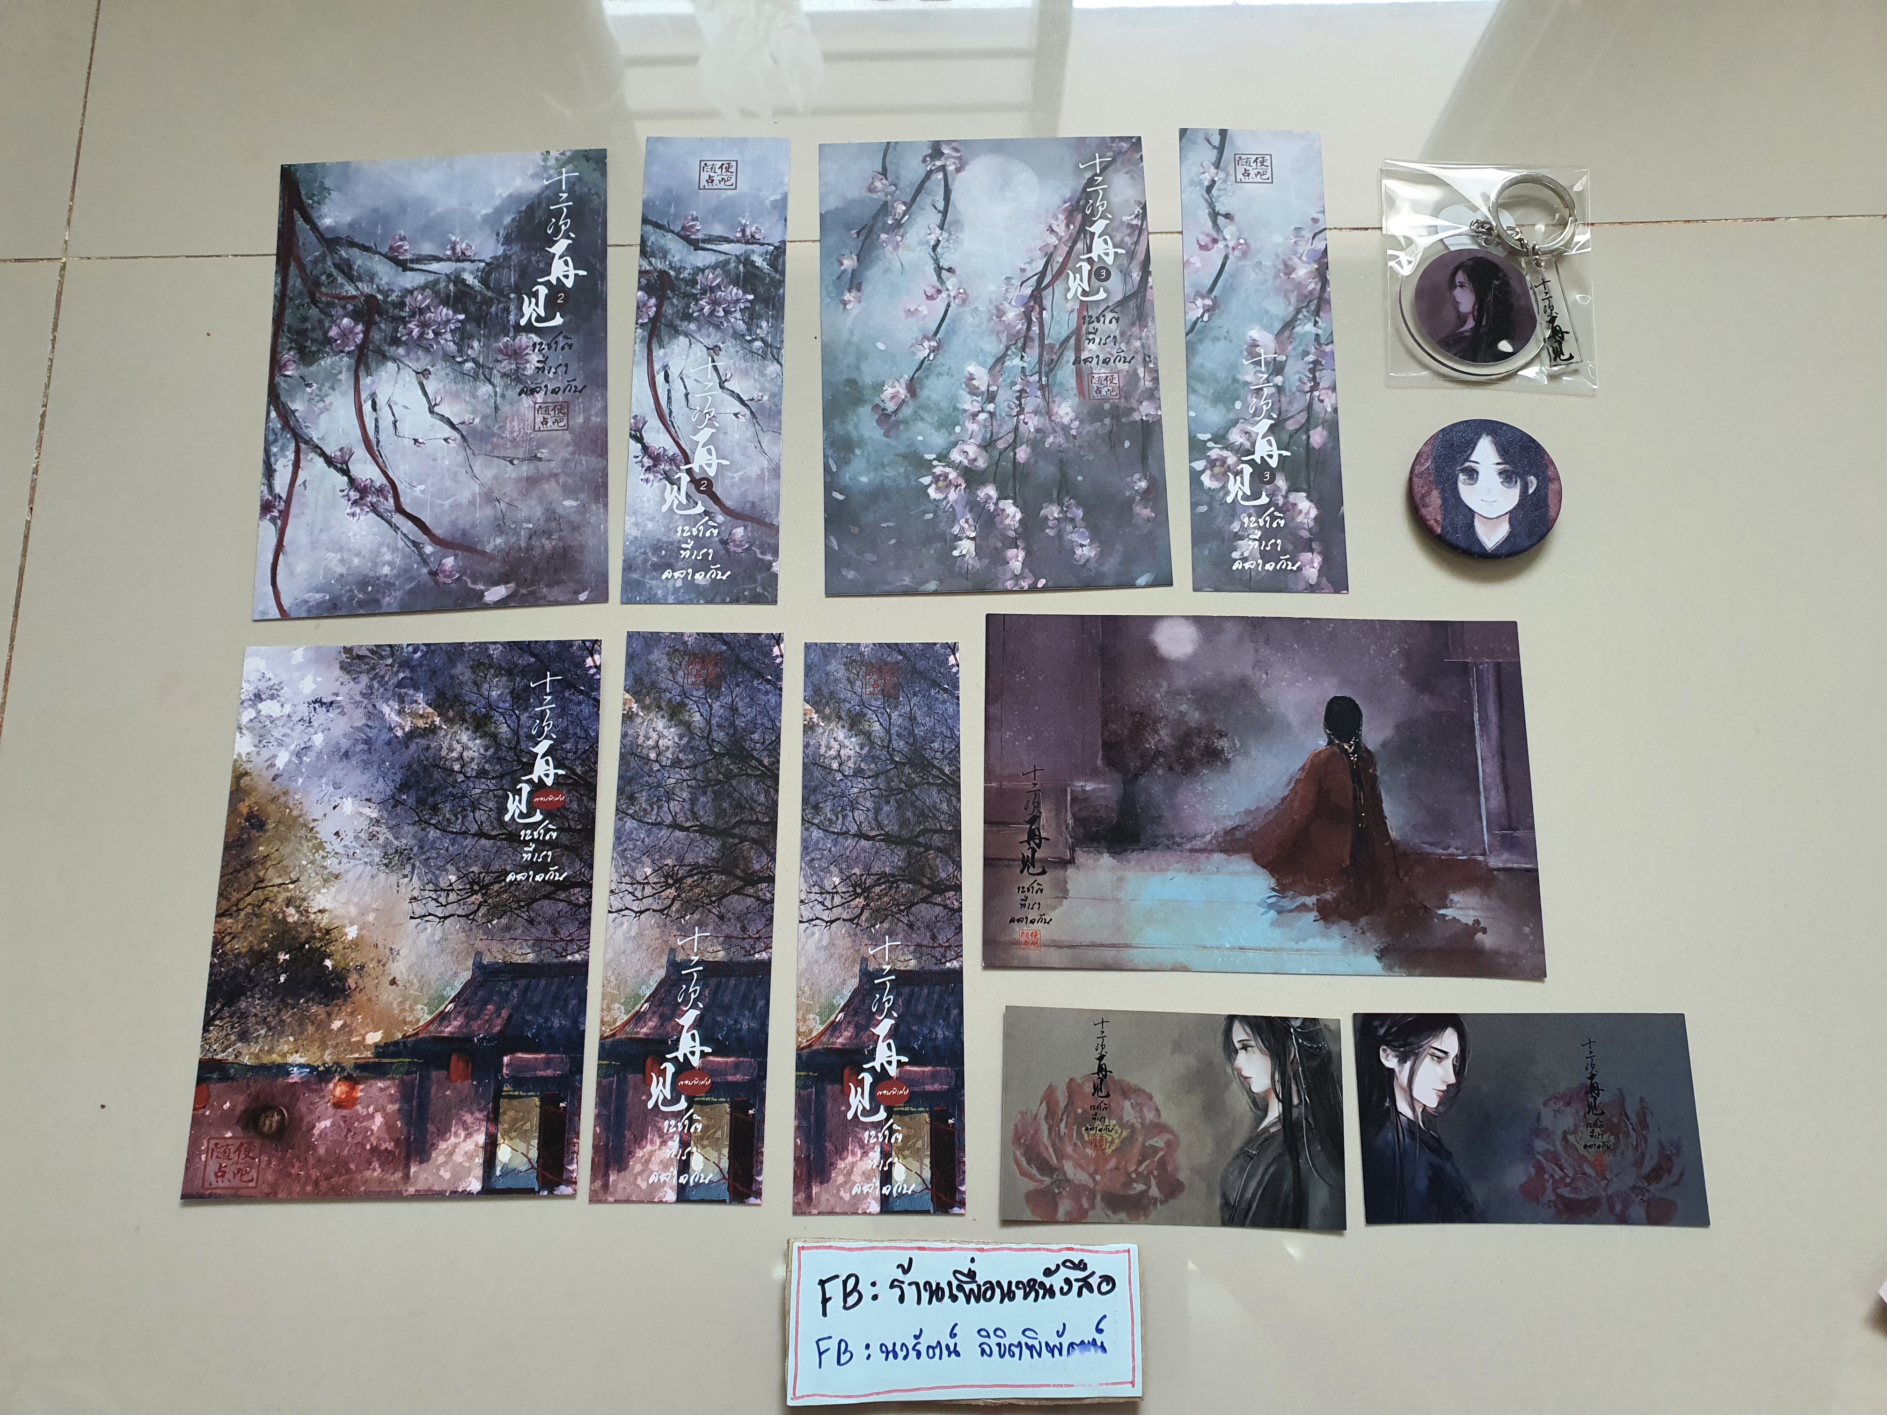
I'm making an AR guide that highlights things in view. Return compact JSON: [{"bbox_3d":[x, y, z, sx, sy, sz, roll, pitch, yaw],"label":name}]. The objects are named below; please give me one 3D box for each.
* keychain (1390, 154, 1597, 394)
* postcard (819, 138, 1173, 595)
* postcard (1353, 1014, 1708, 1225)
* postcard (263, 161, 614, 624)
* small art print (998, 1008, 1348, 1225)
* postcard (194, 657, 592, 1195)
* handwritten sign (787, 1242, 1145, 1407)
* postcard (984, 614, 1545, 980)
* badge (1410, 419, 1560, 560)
[{"bbox_3d":[0.167,-0.133,0.434,0.064,0.008,0.078,2,75,0],"label":"keychain"},{"bbox_3d":[0.014,-0.107,0.429,0.102,0.002,0.151,-2,75,-1],"label":"postcard"},{"bbox_3d":[0.154,0.108,0.374,0.089,0.002,0.054,0,75,0],"label":"postcard"},{"bbox_3d":[-0.152,-0.101,0.427,0.102,0.002,0.151,-3,75,-1],"label":"postcard"},{"bbox_3d":[0.061,0.108,0.373,0.089,0.002,0.054,2,75,0],"label":"small art print"},{"bbox_3d":[-0.147,0.054,0.386,0.102,0.002,0.151,-1,75,0],"label":"postcard"},{"bbox_3d":[0.005,0.155,0.359,0.089,0.004,0.038,0,75,0],"label":"handwritten sign"},{"bbox_3d":[0.088,0.023,0.396,0.153,0.002,0.101,1,75,0],"label":"postcard"},{"bbox_3d":[0.160,-0.064,0.417,0.045,0.005,0.045,0,75,0],"label":"badge"}]

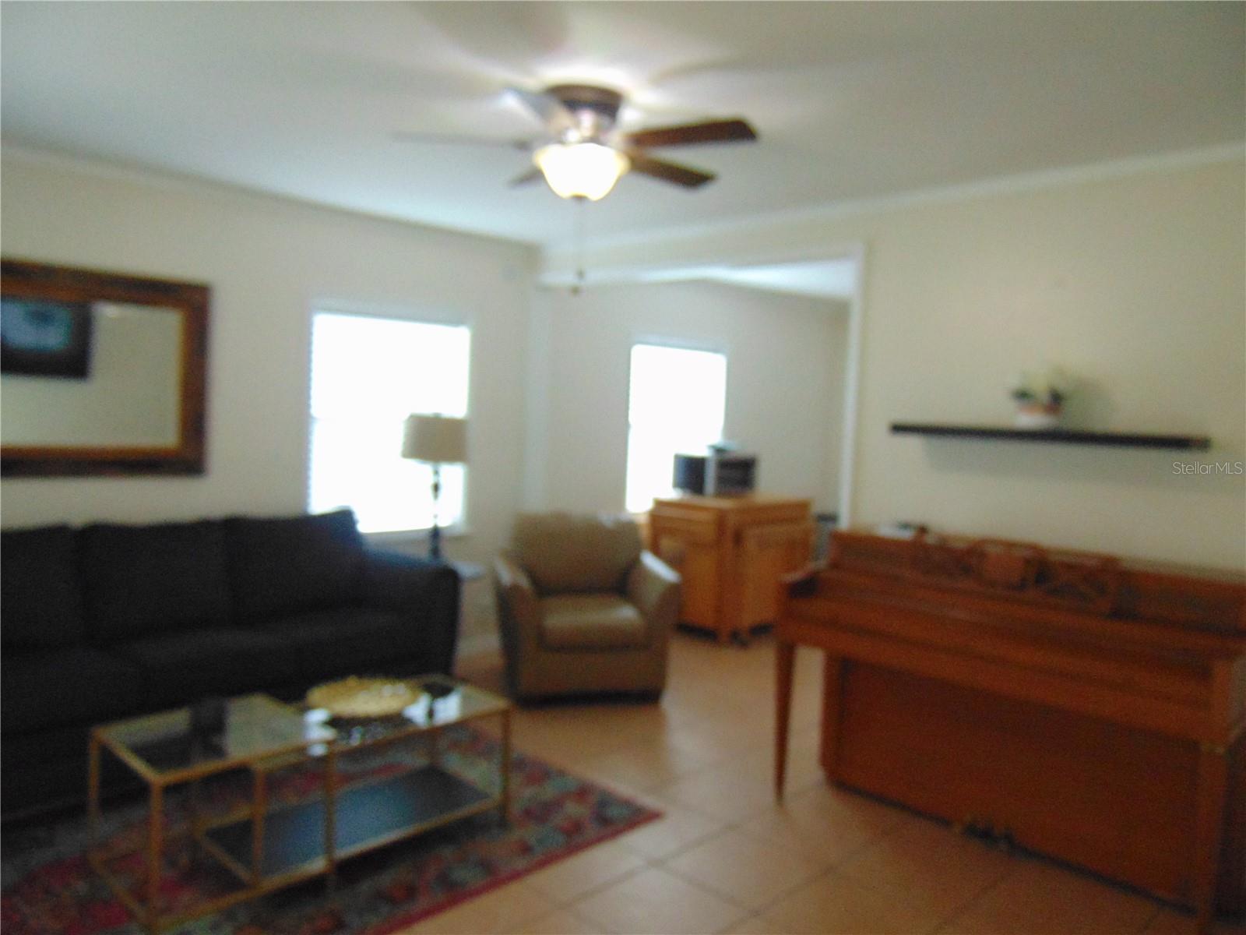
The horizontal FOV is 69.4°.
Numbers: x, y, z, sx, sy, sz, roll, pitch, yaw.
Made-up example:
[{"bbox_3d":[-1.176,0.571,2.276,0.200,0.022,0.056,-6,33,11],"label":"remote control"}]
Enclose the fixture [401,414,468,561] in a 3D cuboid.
[{"bbox_3d":[-0.999,0.122,4.783,0.340,0.828,0.340,2,4,0],"label":"fixture"}]

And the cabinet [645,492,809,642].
[{"bbox_3d":[0.806,0.694,6.657,0.655,0.913,1.076,6,5,41],"label":"cabinet"}]

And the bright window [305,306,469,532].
[{"bbox_3d":[-1.266,-0.223,4.963,0.100,1.150,0.944,6,5,44],"label":"bright window"}]

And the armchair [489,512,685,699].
[{"bbox_3d":[-0.242,0.760,5.085,0.910,0.900,0.900,2,4,-14],"label":"armchair"}]

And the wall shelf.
[{"bbox_3d":[1.551,-0.121,3.363,1.042,0.045,0.265,6,5,44],"label":"wall shelf"}]

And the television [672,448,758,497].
[{"bbox_3d":[0.710,0.035,6.973,0.391,0.304,0.482,6,5,44],"label":"television"}]

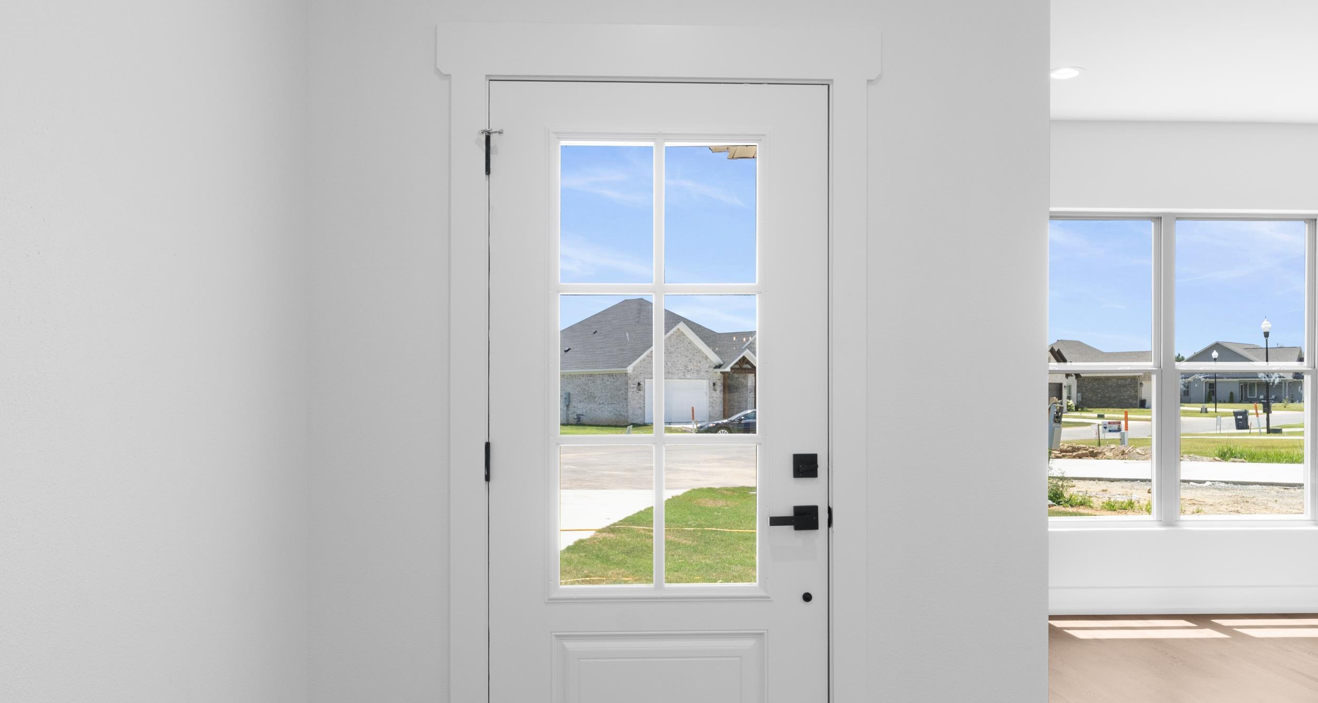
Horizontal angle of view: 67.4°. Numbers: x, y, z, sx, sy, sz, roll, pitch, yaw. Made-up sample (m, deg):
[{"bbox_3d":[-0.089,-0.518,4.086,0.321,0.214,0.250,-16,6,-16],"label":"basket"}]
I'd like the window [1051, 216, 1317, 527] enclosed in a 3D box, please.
[{"bbox_3d":[2.845,0.097,5.500,1.620,1.700,0.100,0,-1,-2],"label":"window"}]

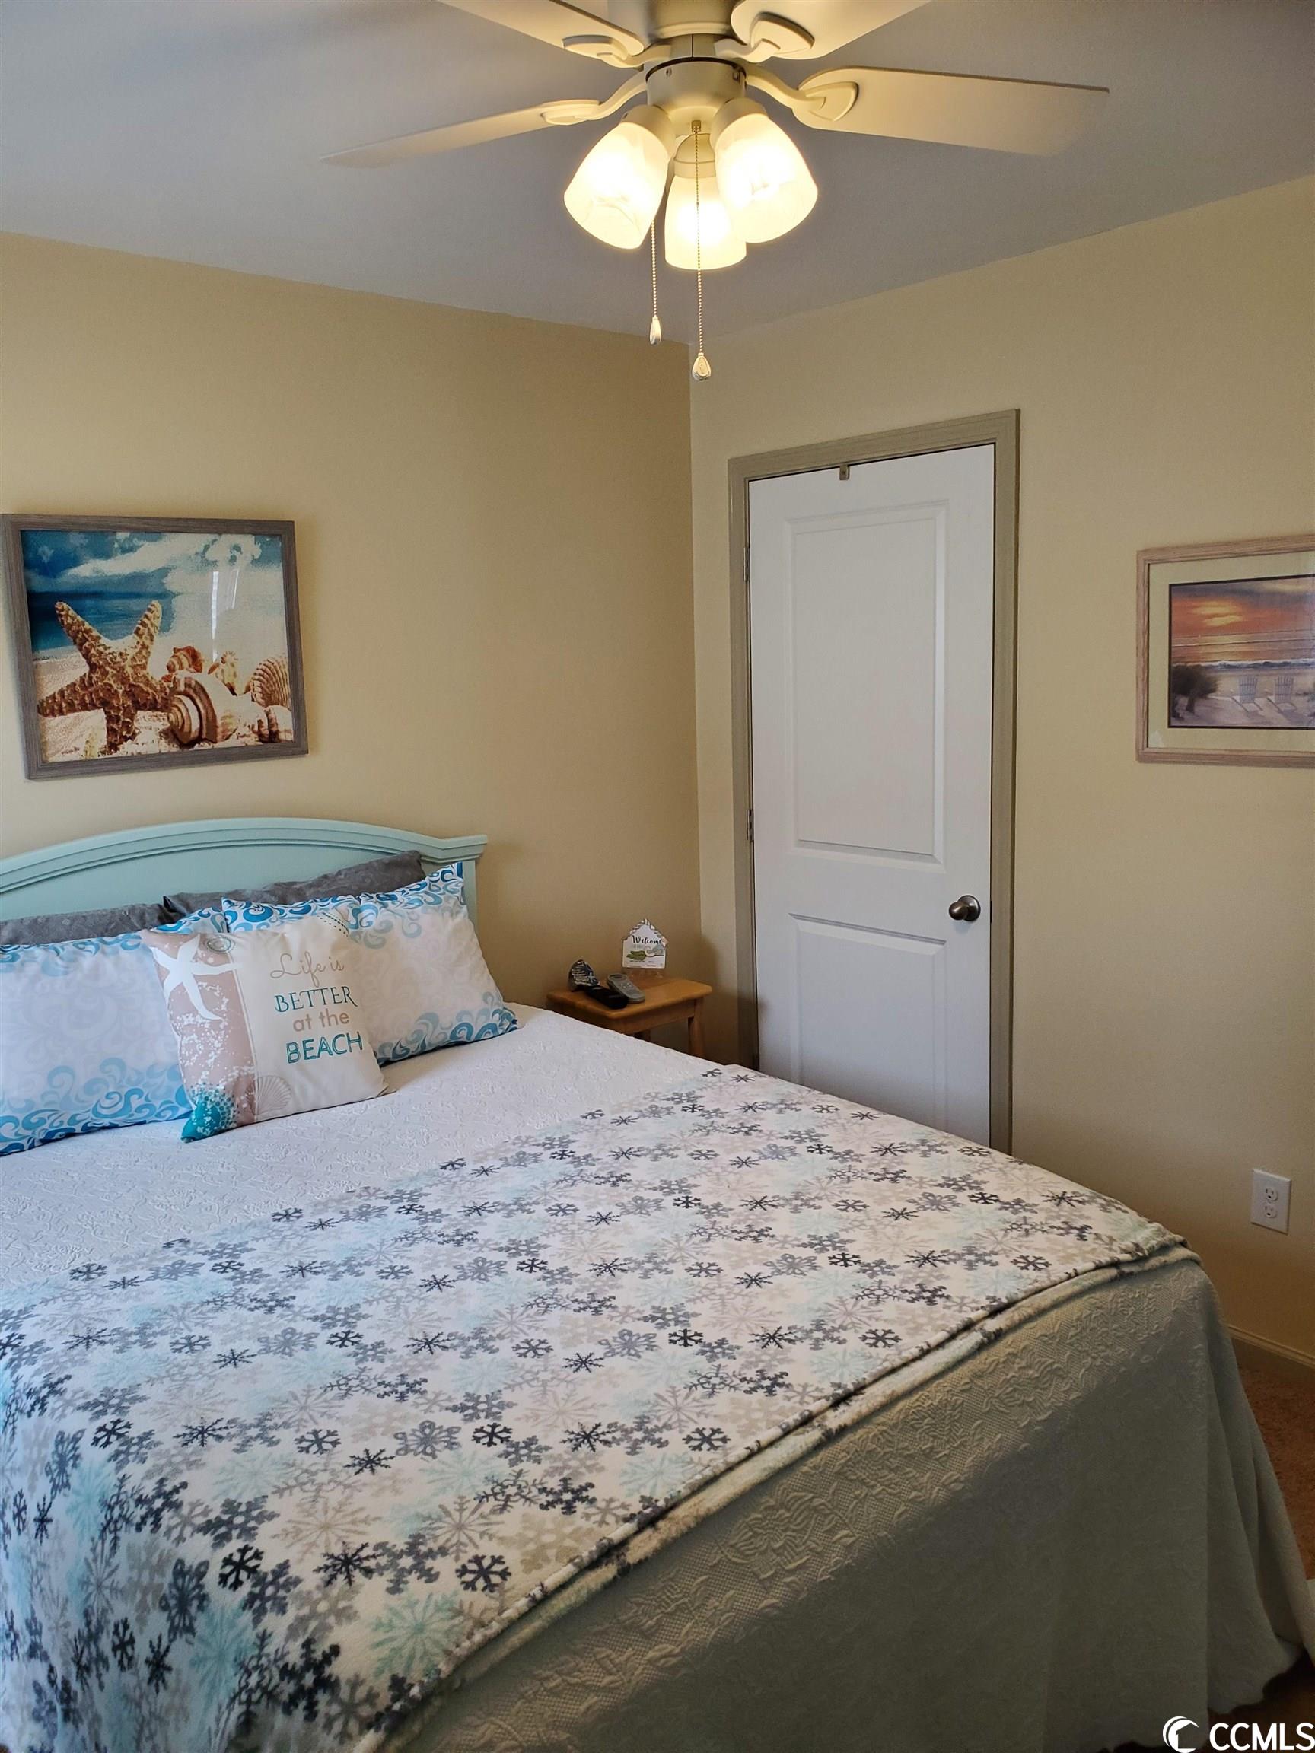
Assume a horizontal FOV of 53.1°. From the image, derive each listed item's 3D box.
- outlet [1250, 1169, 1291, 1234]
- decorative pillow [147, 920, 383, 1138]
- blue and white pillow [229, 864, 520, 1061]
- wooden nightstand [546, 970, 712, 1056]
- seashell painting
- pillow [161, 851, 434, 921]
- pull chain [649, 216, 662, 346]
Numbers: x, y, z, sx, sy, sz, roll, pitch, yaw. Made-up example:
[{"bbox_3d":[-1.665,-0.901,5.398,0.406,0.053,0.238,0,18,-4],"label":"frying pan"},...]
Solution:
[{"bbox_3d":[1.315,0.699,2.825,0.008,0.122,0.080,-11,14,-41],"label":"outlet"},{"bbox_3d":[-0.785,0.282,2.676,0.420,0.415,0.130,-10,-6,-38],"label":"decorative pillow"},{"bbox_3d":[-0.654,0.217,3.021,0.640,0.425,0.160,-11,-6,-41],"label":"blue and white pillow"},{"bbox_3d":[-0.070,0.656,3.658,0.362,0.693,0.335,-11,14,-41],"label":"wooden nightstand"},{"bbox_3d":[-1.056,-0.499,2.832,0.625,0.527,0.024,-11,14,-41],"label":"seashell painting"},{"bbox_3d":[-0.776,0.203,3.024,0.640,0.430,0.140,-11,1,-41],"label":"pillow"},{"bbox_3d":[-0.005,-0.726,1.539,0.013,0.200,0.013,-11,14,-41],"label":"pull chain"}]

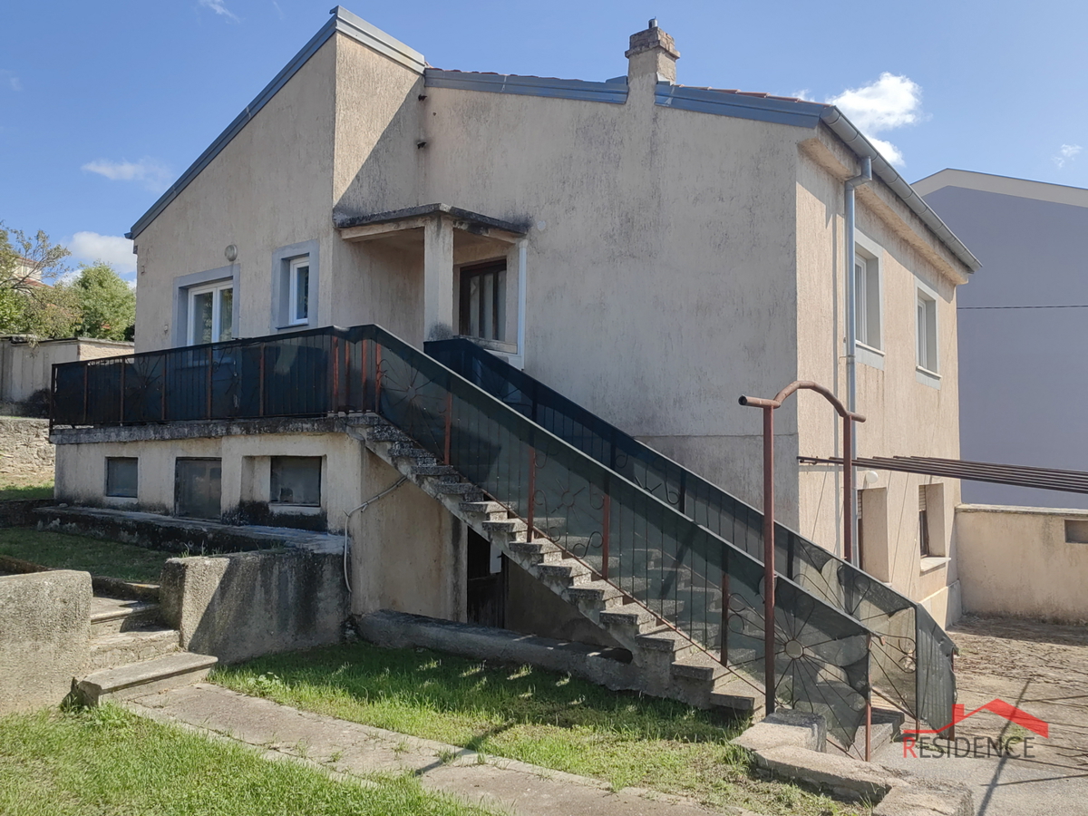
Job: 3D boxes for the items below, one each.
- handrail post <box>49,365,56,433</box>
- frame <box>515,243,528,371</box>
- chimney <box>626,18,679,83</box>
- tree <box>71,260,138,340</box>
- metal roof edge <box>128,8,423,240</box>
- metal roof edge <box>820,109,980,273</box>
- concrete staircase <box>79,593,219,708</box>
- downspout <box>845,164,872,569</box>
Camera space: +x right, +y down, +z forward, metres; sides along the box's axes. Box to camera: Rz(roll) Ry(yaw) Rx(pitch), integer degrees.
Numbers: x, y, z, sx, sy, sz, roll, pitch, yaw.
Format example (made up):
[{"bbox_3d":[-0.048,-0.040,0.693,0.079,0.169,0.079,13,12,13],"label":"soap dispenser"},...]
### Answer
[{"bbox_3d":[-7.095,-0.142,12.241,0.053,0.977,0.053,-2,-3,36],"label":"handrail post"},{"bbox_3d":[-0.306,-1.337,11.076,0.088,1.760,0.114,-2,-3,36],"label":"frame"},{"bbox_3d":[1.322,-4.336,10.412,0.475,0.933,0.590,-2,-3,36],"label":"chimney"},{"bbox_3d":[-13.559,-1.989,25.880,2.600,5.000,2.600,-2,-3,36],"label":"tree"},{"bbox_3d":[-4.189,-3.916,12.966,4.928,2.341,1.637,-2,-3,36],"label":"metal roof edge"},{"bbox_3d":[5.554,-2.832,12.428,0.185,0.150,9.152,-2,-3,36],"label":"metal roof edge"},{"bbox_3d":[-3.427,1.955,6.875,1.118,0.546,1.047,-2,-3,36],"label":"concrete staircase"},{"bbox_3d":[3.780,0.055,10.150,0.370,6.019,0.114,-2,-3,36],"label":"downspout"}]

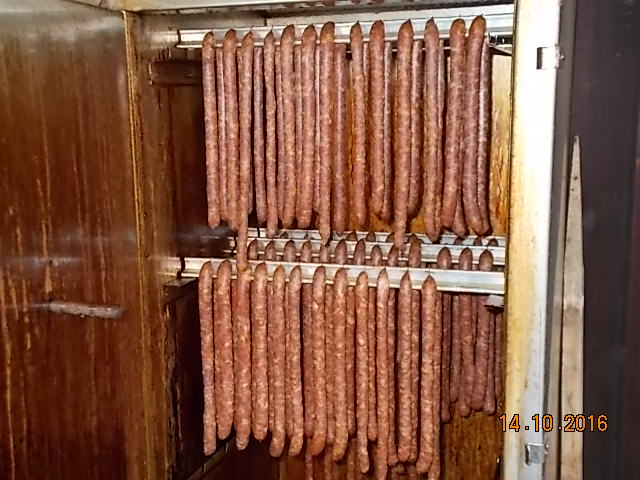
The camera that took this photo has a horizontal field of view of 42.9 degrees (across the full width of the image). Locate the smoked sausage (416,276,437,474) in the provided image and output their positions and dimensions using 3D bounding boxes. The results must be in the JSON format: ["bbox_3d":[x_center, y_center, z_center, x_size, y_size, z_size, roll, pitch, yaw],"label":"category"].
[{"bbox_3d":[0.200,0.259,1.531,0.030,0.390,0.030,4,10,20],"label":"smoked sausage"}]

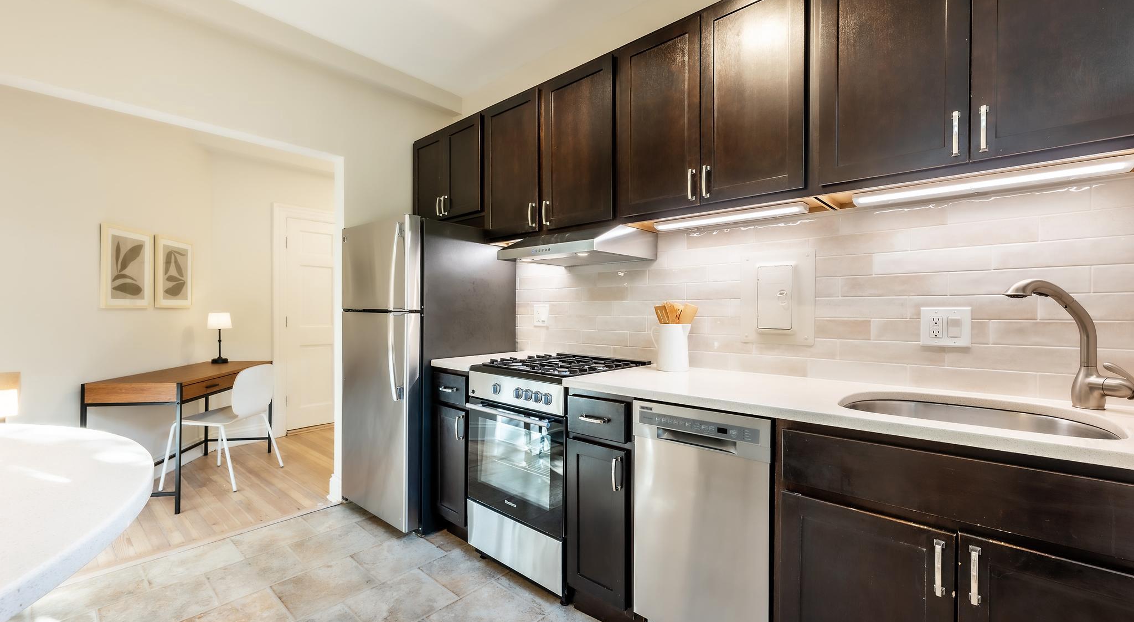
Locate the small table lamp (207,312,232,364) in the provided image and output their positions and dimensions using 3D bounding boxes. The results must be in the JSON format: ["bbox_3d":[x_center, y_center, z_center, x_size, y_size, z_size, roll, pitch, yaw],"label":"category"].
[{"bbox_3d":[-2.815,0.223,3.570,0.165,0.410,0.165,0,0,-11],"label":"small table lamp"}]

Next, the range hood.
[{"bbox_3d":[0.049,-0.318,2.182,0.602,0.131,0.487,0,0,40],"label":"range hood"}]

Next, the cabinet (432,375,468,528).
[{"bbox_3d":[-0.390,0.699,2.438,0.305,0.800,0.620,0,0,40],"label":"cabinet"}]

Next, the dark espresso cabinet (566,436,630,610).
[{"bbox_3d":[0.298,0.777,1.856,0.277,0.575,0.615,0,0,40],"label":"dark espresso cabinet"}]

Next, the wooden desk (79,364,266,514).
[{"bbox_3d":[-2.617,0.806,3.107,0.495,0.766,1.140,0,0,-11],"label":"wooden desk"}]

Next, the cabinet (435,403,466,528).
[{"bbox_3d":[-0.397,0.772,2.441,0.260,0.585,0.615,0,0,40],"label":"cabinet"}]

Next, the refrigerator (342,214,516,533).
[{"bbox_3d":[-0.853,0.354,2.723,0.720,1.671,0.780,0,0,40],"label":"refrigerator"}]

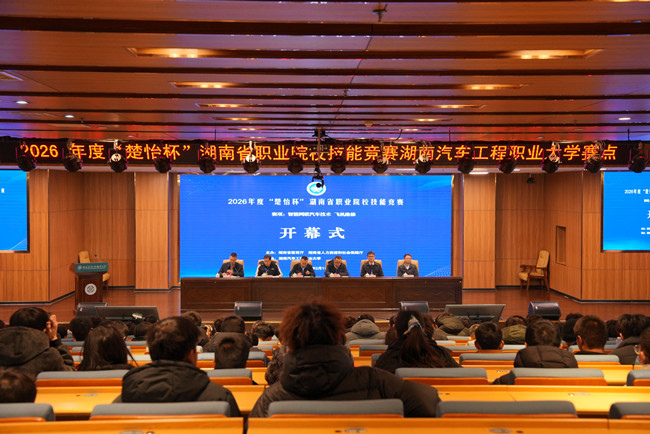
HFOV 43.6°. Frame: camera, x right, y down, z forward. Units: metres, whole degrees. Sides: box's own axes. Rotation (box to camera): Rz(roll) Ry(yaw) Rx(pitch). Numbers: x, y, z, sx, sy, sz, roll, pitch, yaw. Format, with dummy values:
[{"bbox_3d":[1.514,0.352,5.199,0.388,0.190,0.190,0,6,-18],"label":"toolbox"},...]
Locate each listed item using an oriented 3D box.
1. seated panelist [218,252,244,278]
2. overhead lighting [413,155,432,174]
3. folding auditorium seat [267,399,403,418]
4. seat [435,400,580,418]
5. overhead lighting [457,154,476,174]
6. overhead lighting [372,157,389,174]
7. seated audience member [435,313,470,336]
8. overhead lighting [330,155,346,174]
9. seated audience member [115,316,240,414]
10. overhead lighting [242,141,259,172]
[{"bbox_3d":[-2.160,1.490,18.750,0.600,1.290,0.720,0,1,0],"label":"seated panelist"},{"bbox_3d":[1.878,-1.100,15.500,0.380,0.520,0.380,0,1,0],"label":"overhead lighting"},{"bbox_3d":[0.034,1.018,2.959,0.480,0.860,0.580,0,2,0],"label":"folding auditorium seat"},{"bbox_3d":[0.630,1.090,2.880,0.510,0.920,0.550,0,1,0],"label":"seat"},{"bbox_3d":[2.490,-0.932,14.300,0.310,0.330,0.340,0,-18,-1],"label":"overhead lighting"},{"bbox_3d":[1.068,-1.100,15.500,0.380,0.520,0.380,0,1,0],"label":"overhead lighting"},{"bbox_3d":[1.455,1.690,9.350,0.500,1.180,0.720,0,1,0],"label":"seated audience member"},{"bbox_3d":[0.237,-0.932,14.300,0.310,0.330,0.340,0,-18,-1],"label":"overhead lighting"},{"bbox_3d":[-0.540,0.958,3.120,0.520,1.200,0.750,0,1,0],"label":"seated audience member"},{"bbox_3d":[-1.442,-1.158,15.948,0.360,0.570,0.380,0,2,-2],"label":"overhead lighting"}]

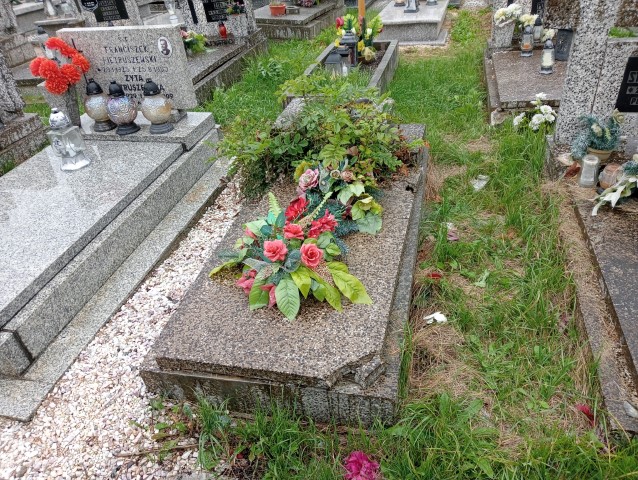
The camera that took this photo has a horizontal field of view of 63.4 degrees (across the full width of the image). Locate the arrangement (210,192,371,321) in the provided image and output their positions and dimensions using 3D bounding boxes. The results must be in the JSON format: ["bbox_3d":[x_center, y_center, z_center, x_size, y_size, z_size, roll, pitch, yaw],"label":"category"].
[{"bbox_3d":[-0.109,0.043,2.008,0.650,0.260,0.540,4,35,13],"label":"arrangement"}]

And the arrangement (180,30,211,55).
[{"bbox_3d":[-1.283,-1.991,5.213,0.264,0.172,0.211,4,34,12],"label":"arrangement"}]

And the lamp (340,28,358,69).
[{"bbox_3d":[0.265,-1.701,4.578,0.160,0.305,0.160,4,35,13],"label":"lamp"}]

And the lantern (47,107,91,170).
[{"bbox_3d":[-1.332,-0.534,2.728,0.108,0.311,0.116,4,34,12],"label":"lantern"}]

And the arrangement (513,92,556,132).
[{"bbox_3d":[1.470,-0.872,3.503,0.285,0.233,0.228,4,35,13],"label":"arrangement"}]

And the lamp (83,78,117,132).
[{"bbox_3d":[-1.331,-0.824,3.135,0.178,0.293,0.178,4,34,12],"label":"lamp"}]

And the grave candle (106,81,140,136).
[{"bbox_3d":[-1.170,-0.796,3.073,0.182,0.296,0.182,4,34,12],"label":"grave candle"}]

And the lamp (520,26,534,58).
[{"bbox_3d":[1.763,-1.673,4.351,0.093,0.232,0.093,4,35,13],"label":"lamp"}]

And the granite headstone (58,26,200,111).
[{"bbox_3d":[-1.161,-1.038,3.153,0.768,0.476,0.082,4,34,12],"label":"granite headstone"}]

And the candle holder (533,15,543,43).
[{"bbox_3d":[1.901,-1.817,4.465,0.080,0.208,0.080,4,35,13],"label":"candle holder"}]

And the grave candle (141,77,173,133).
[{"bbox_3d":[-0.961,-0.799,3.051,0.178,0.301,0.178,4,34,12],"label":"grave candle"}]

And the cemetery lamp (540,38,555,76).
[{"bbox_3d":[1.838,-1.476,4.141,0.103,0.248,0.103,4,34,12],"label":"cemetery lamp"}]

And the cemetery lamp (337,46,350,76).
[{"bbox_3d":[0.232,-1.709,4.923,0.125,0.264,0.125,4,34,12],"label":"cemetery lamp"}]

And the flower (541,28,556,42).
[{"bbox_3d":[2.047,-1.829,4.615,0.139,0.119,0.132,4,34,12],"label":"flower"}]

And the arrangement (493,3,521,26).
[{"bbox_3d":[1.609,-1.914,4.402,0.234,0.192,0.187,4,35,13],"label":"arrangement"}]

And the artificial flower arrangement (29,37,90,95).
[{"bbox_3d":[-1.540,-1.035,3.064,0.343,0.297,0.251,4,34,12],"label":"artificial flower arrangement"}]

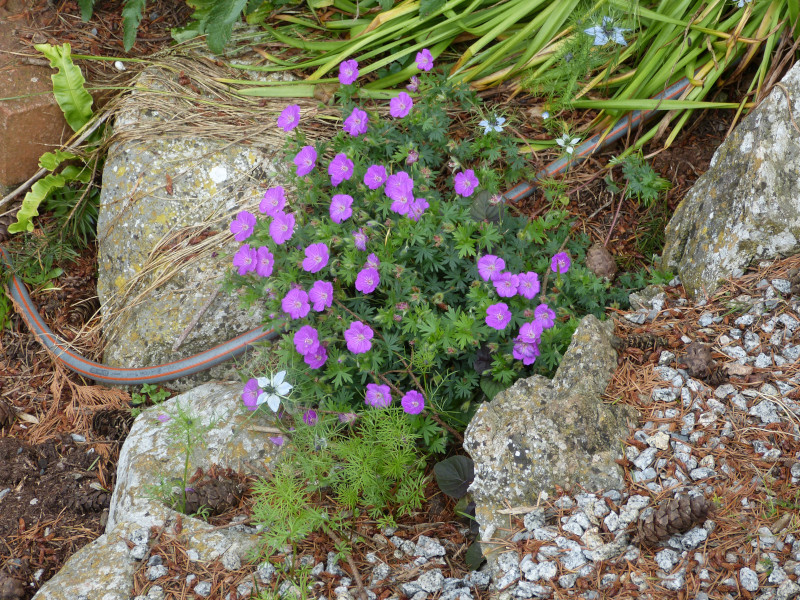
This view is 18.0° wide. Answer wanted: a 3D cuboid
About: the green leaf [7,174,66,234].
[{"bbox_3d":[-0.421,-0.111,2.920,0.092,0.020,0.030,-44,44,-17],"label":"green leaf"}]

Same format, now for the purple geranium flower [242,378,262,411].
[{"bbox_3d":[-0.159,0.103,2.740,0.033,0.033,0.011,-4,-7,37],"label":"purple geranium flower"}]

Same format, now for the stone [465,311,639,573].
[{"bbox_3d":[0.159,0.153,2.670,0.180,0.190,0.190,0,38,0],"label":"stone"}]

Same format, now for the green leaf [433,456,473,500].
[{"bbox_3d":[0.058,0.186,2.660,0.047,0.010,0.047,10,63,19],"label":"green leaf"}]

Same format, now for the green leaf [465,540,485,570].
[{"bbox_3d":[0.076,0.262,2.580,0.023,0.008,0.033,8,63,25],"label":"green leaf"}]

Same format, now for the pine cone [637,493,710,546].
[{"bbox_3d":[0.282,0.227,2.600,0.084,0.040,0.040,-23,44,-27],"label":"pine cone"}]

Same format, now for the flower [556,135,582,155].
[{"bbox_3d":[0.189,-0.173,2.810,0.030,0.014,0.030,0,45,0],"label":"flower"}]

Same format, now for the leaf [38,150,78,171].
[{"bbox_3d":[-0.397,-0.162,2.930,0.043,0.012,0.022,-12,41,-6],"label":"leaf"}]

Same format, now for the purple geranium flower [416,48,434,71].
[{"bbox_3d":[0.029,-0.276,2.900,0.023,0.010,0.025,-7,70,20],"label":"purple geranium flower"}]

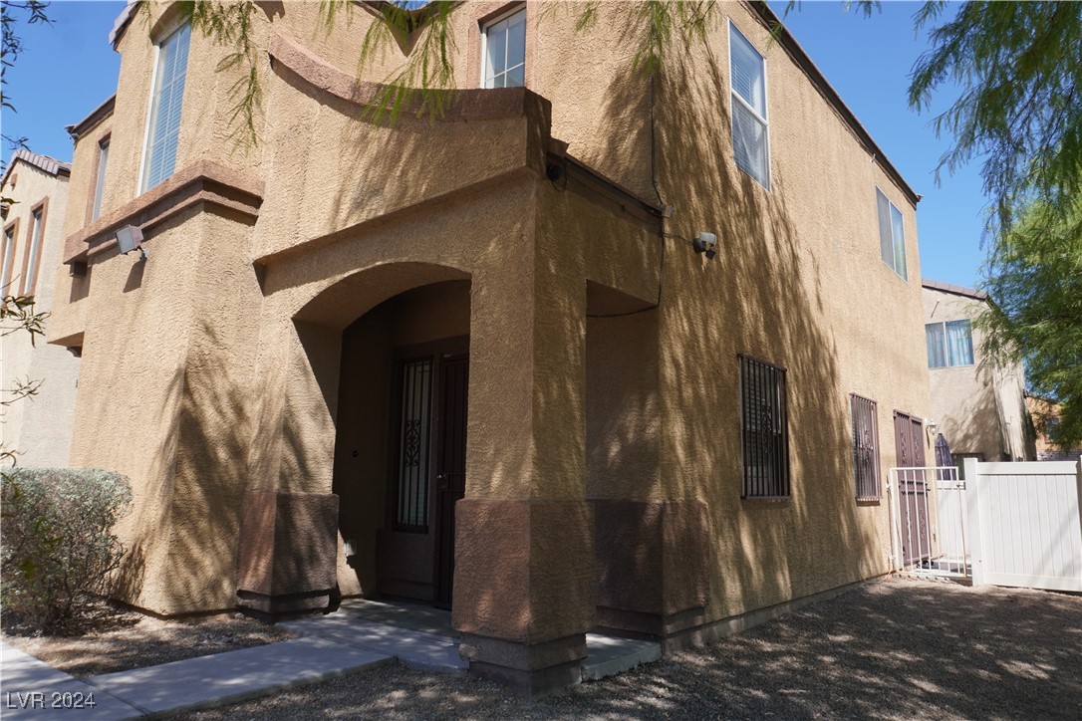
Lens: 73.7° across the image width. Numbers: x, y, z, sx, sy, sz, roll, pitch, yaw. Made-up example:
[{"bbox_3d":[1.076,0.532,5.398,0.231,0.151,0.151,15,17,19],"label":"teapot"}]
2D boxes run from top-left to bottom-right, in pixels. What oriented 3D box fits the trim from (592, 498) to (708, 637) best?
[{"bbox_3d":[0.816,1.554,5.583,0.679,0.948,0.702,-7,-13,39],"label":"trim"}]

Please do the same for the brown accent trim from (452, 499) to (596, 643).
[{"bbox_3d":[-0.095,1.260,4.485,0.623,0.784,0.631,-7,-13,39],"label":"brown accent trim"}]

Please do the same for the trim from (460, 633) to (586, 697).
[{"bbox_3d":[-0.102,1.790,4.383,0.566,0.291,0.525,-7,-13,39],"label":"trim"}]

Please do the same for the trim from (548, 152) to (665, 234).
[{"bbox_3d":[0.509,-1.148,5.178,0.083,0.189,1.435,-7,-13,39],"label":"trim"}]

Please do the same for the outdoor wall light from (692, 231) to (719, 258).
[{"bbox_3d":[1.298,-0.911,5.633,0.160,0.170,0.160,-7,-13,39],"label":"outdoor wall light"}]

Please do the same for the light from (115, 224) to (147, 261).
[{"bbox_3d":[-3.873,-1.118,6.869,0.331,0.242,0.234,-7,-13,39],"label":"light"}]

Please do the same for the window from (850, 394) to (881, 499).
[{"bbox_3d":[3.764,1.028,8.439,0.100,1.182,1.007,-7,-13,39],"label":"window"}]

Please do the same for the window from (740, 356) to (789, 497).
[{"bbox_3d":[1.912,0.598,6.256,0.100,1.165,1.029,-7,-13,39],"label":"window"}]

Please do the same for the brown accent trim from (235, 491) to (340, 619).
[{"bbox_3d":[-1.982,1.482,5.618,0.565,0.920,0.565,-7,-13,39],"label":"brown accent trim"}]

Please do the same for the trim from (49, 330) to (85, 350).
[{"bbox_3d":[-6.244,-0.286,9.732,1.382,0.091,0.325,-7,-13,39],"label":"trim"}]

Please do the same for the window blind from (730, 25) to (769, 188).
[{"bbox_3d":[2.184,-2.643,7.545,0.068,1.555,0.861,-7,-13,39],"label":"window blind"}]

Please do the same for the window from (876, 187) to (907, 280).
[{"bbox_3d":[5.148,-1.818,10.572,0.100,1.069,1.408,-7,-13,39],"label":"window"}]

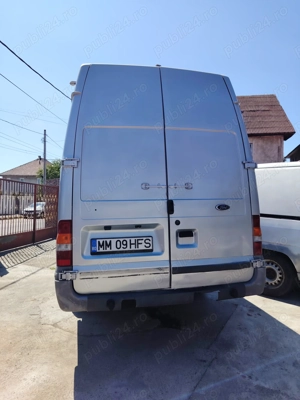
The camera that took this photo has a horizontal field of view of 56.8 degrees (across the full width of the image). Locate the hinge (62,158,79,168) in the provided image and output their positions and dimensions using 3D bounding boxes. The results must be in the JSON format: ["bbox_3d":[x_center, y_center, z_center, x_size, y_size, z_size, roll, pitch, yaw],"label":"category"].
[{"bbox_3d":[-0.669,-0.310,2.352,0.147,0.067,0.056,-1,-2,-11],"label":"hinge"}]

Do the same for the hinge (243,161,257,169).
[{"bbox_3d":[0.963,-0.330,2.668,0.147,0.067,0.056,-1,-2,-11],"label":"hinge"}]

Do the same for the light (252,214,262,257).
[{"bbox_3d":[1.019,0.346,2.679,0.144,0.391,0.112,-1,-2,-11],"label":"light"}]

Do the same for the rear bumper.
[{"bbox_3d":[0.157,0.719,2.514,1.929,0.365,0.254,-1,-2,-11],"label":"rear bumper"}]

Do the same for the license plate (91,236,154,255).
[{"bbox_3d":[-0.235,0.397,2.402,0.530,0.130,0.020,-1,-2,-11],"label":"license plate"}]

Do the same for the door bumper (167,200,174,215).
[{"bbox_3d":[0.187,0.066,2.433,0.059,0.124,0.041,-1,-2,-11],"label":"door bumper"}]

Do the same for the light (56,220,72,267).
[{"bbox_3d":[-0.711,0.367,2.350,0.144,0.391,0.112,-1,-2,-11],"label":"light"}]

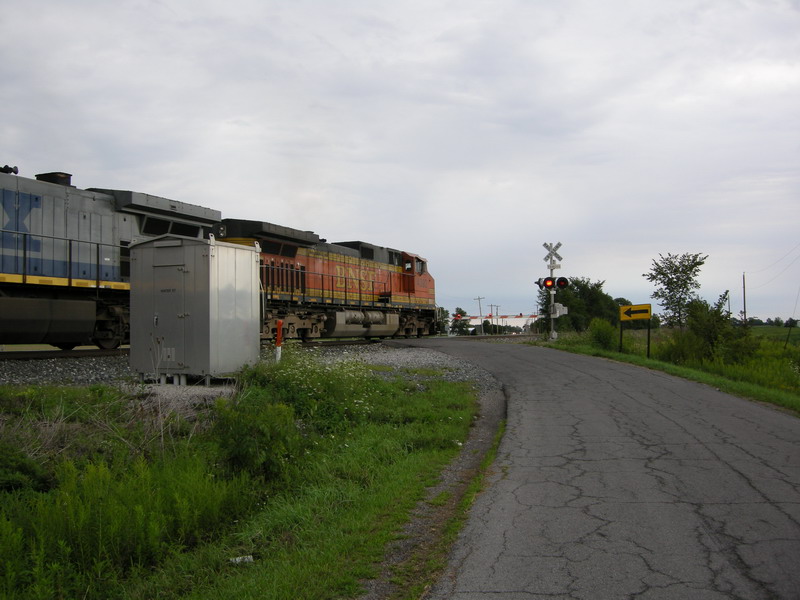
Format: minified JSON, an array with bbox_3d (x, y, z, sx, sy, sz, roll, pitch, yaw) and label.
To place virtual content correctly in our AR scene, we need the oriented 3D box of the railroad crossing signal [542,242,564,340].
[{"bbox_3d":[7.913,-0.444,43.000,1.080,5.050,0.450,0,-2,-14],"label":"railroad crossing signal"}]

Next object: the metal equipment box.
[{"bbox_3d":[-4.115,0.216,16.878,1.900,2.850,1.900,-1,-2,21],"label":"metal equipment box"}]

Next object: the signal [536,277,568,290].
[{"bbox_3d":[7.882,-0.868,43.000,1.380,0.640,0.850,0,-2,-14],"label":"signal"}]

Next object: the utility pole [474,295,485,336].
[{"bbox_3d":[18.315,3.631,190.000,2.400,8.750,0.300,-6,-2,7],"label":"utility pole"}]

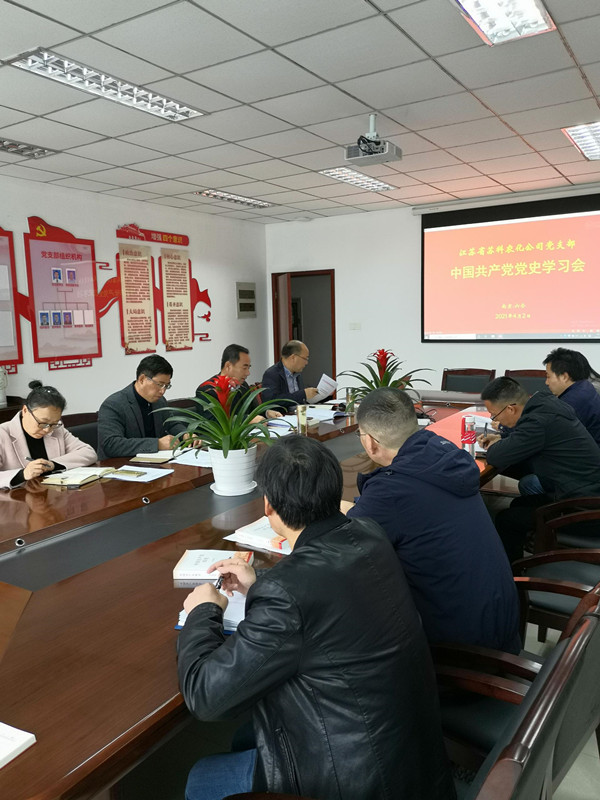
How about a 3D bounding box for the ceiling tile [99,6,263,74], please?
[{"bbox_3d":[-0.550,-1.698,2.934,0.595,0.020,0.595,3,9,32],"label":"ceiling tile"}]

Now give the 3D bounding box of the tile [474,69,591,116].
[{"bbox_3d":[1.424,-1.870,3.801,0.595,0.020,0.595,3,9,32],"label":"tile"}]

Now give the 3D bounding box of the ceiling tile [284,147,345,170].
[{"bbox_3d":[0.228,-2.027,5.237,0.595,0.020,0.595,3,9,32],"label":"ceiling tile"}]

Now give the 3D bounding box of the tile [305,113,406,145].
[{"bbox_3d":[0.407,-1.926,4.427,0.600,0.020,0.600,4,9,32],"label":"tile"}]

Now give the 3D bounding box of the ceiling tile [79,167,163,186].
[{"bbox_3d":[-1.611,-2.041,5.704,0.595,0.020,0.595,3,9,32],"label":"ceiling tile"}]

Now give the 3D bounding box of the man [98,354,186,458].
[{"bbox_3d":[-0.894,0.375,3.840,0.720,1.320,0.540,3,9,32],"label":"man"}]

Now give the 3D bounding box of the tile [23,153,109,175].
[{"bbox_3d":[-1.939,-1.964,5.214,0.595,0.020,0.595,3,9,32],"label":"tile"}]

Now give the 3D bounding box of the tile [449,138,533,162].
[{"bbox_3d":[1.559,-2.050,5.105,0.600,0.020,0.600,4,9,32],"label":"tile"}]

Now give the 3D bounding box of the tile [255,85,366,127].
[{"bbox_3d":[0.084,-1.843,3.914,0.600,0.020,0.600,3,9,32],"label":"tile"}]

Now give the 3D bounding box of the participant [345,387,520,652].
[{"bbox_3d":[0.395,0.587,2.154,0.740,1.290,0.540,3,9,32],"label":"participant"}]

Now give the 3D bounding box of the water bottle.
[{"bbox_3d":[0.832,0.189,3.068,0.070,0.218,0.070,3,9,32],"label":"water bottle"}]

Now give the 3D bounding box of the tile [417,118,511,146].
[{"bbox_3d":[1.237,-1.975,4.622,0.595,0.020,0.595,3,9,32],"label":"tile"}]

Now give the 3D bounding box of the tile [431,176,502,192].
[{"bbox_3d":[1.703,-2.229,6.414,0.595,0.020,0.595,3,9,32],"label":"tile"}]

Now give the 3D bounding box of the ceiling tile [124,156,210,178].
[{"bbox_3d":[-1.109,-2.020,5.392,0.600,0.020,0.600,4,9,32],"label":"ceiling tile"}]

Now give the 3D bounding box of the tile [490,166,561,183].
[{"bbox_3d":[2.197,-2.205,6.127,0.595,0.020,0.595,3,9,32],"label":"tile"}]

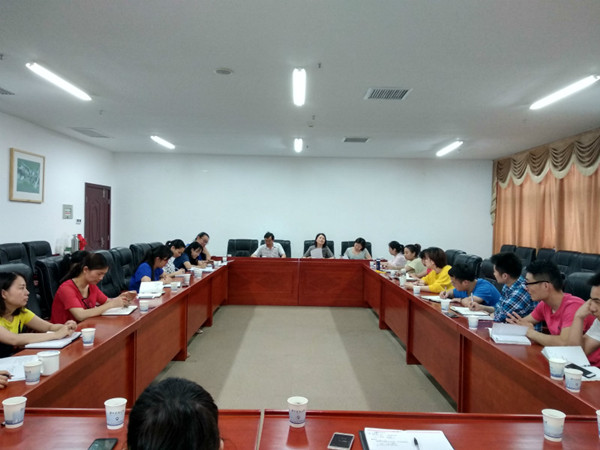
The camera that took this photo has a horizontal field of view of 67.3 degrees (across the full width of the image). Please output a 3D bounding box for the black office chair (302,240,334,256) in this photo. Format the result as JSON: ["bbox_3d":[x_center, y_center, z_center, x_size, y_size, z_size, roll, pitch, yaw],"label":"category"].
[{"bbox_3d":[0.337,0.860,8.698,0.620,1.080,0.700,1,1,-1],"label":"black office chair"}]

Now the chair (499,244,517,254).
[{"bbox_3d":[3.771,0.922,8.665,0.660,1.074,0.610,1,0,-1],"label":"chair"}]

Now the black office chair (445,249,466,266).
[{"bbox_3d":[2.003,0.915,6.750,0.700,1.080,0.620,1,1,-1],"label":"black office chair"}]

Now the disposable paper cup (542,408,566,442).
[{"bbox_3d":[0.836,0.662,1.484,0.072,0.081,0.072,1,0,0],"label":"disposable paper cup"}]

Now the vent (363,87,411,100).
[{"bbox_3d":[1.010,-1.518,5.245,0.474,0.040,0.463,1,0,-1],"label":"vent"}]

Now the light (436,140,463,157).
[{"bbox_3d":[2.780,-1.438,8.418,0.130,0.080,1.220,1,1,-1],"label":"light"}]

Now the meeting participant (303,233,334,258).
[{"bbox_3d":[0.342,0.782,8.487,0.560,1.240,0.750,1,1,-1],"label":"meeting participant"}]

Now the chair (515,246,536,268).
[{"bbox_3d":[3.317,0.944,7.284,0.680,1.120,0.620,1,0,-1],"label":"chair"}]

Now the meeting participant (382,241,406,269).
[{"bbox_3d":[1.516,0.867,7.468,0.750,1.200,0.500,1,0,-1],"label":"meeting participant"}]

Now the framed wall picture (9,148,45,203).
[{"bbox_3d":[-4.281,-0.738,7.086,0.035,0.767,0.862,1,0,-1],"label":"framed wall picture"}]

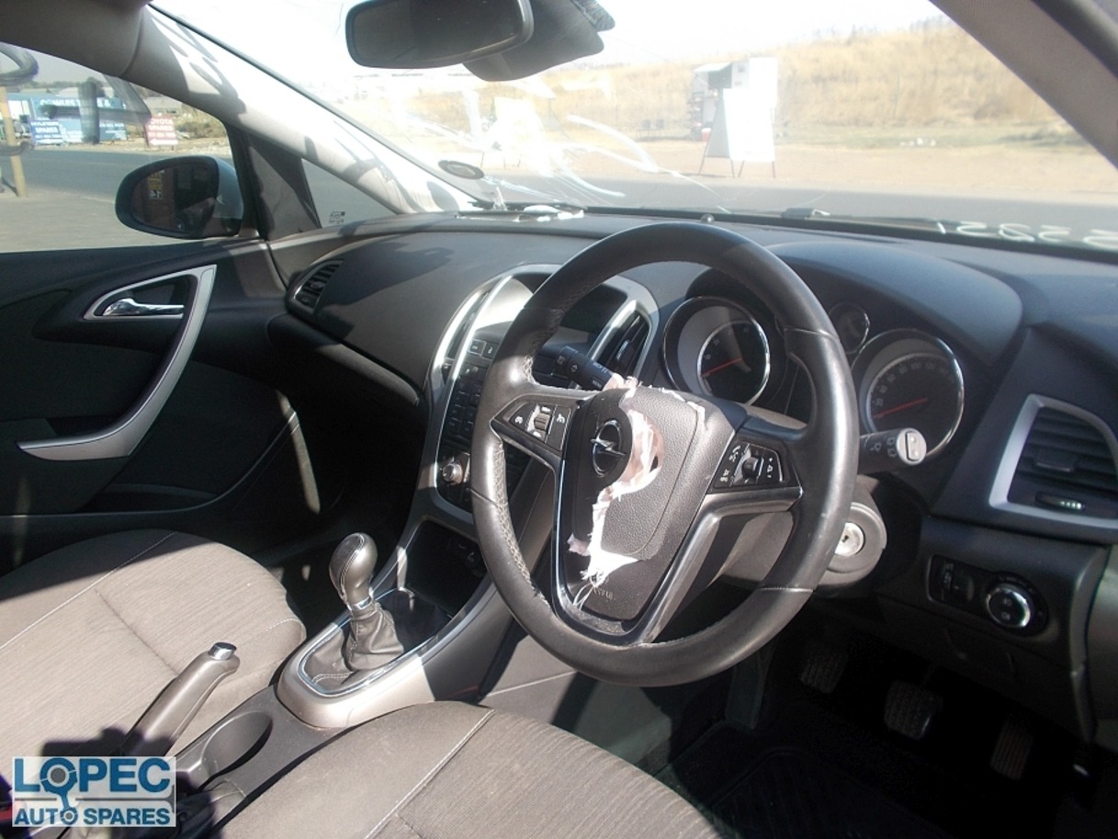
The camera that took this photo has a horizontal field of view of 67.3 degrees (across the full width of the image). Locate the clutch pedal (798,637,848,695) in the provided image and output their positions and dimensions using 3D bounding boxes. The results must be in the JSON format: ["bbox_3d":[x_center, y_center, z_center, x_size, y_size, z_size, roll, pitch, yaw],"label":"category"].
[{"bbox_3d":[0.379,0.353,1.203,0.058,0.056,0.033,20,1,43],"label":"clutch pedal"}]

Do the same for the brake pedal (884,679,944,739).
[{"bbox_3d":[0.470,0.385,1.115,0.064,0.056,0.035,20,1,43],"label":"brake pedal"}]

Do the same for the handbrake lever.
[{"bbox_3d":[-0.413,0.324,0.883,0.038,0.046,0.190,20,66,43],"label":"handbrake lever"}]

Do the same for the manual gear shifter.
[{"bbox_3d":[-0.227,0.214,0.990,0.072,0.158,0.058,-18,27,-41],"label":"manual gear shifter"}]

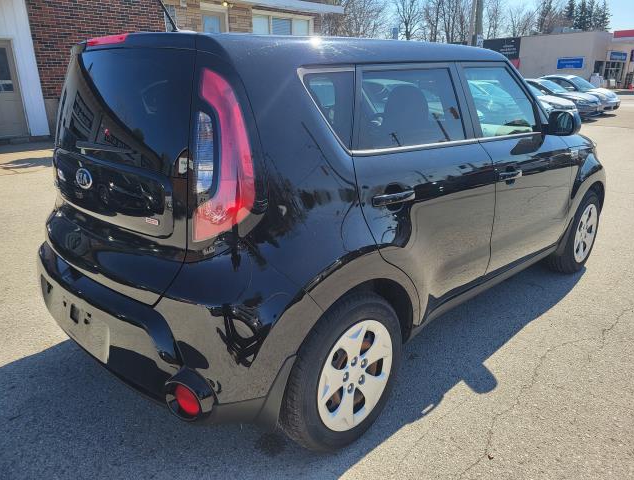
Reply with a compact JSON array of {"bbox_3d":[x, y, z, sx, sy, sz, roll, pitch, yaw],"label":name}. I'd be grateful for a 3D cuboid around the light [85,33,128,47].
[{"bbox_3d":[-0.788,-0.751,1.813,0.060,0.035,0.380,-17,23,-42],"label":"light"}]

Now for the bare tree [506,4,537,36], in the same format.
[{"bbox_3d":[26.376,-24.957,62.000,4.200,9.800,4.200,6,18,21],"label":"bare tree"}]

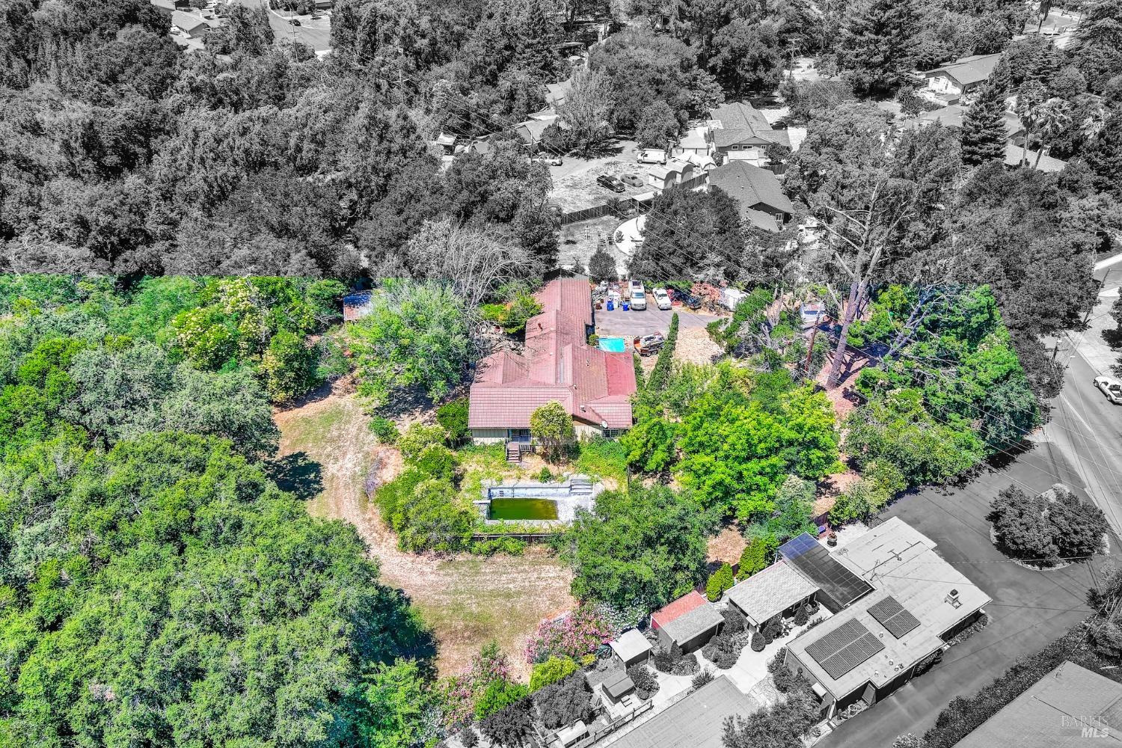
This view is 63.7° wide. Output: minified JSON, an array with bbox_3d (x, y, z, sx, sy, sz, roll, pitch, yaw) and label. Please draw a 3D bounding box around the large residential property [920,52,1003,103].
[{"bbox_3d":[89.600,-66.200,197.130,20.500,4.600,10.300,-24,44,-28],"label":"large residential property"}]

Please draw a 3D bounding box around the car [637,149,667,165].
[{"bbox_3d":[17.810,-41.894,174.747,5.400,2.250,2.000,5,35,7],"label":"car"}]

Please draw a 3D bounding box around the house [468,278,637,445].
[{"bbox_3d":[-0.592,-2.926,112.705,19.200,5.500,33.500,0,35,0],"label":"house"}]

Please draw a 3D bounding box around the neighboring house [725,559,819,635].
[{"bbox_3d":[18.846,20.584,81.643,7.200,2.700,4.300,-20,40,-26],"label":"neighboring house"}]

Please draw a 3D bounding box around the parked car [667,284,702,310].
[{"bbox_3d":[17.700,-10.780,128.760,1.800,1.450,4.700,-25,44,-28],"label":"parked car"}]

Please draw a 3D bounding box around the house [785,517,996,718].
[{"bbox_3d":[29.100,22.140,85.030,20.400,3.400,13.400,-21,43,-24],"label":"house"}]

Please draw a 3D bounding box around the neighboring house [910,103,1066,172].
[{"bbox_3d":[84.724,-47.319,180.347,26.000,5.000,20.000,23,41,29],"label":"neighboring house"}]

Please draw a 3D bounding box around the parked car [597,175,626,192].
[{"bbox_3d":[9.191,-34.829,165.060,5.400,1.750,1.900,28,44,34],"label":"parked car"}]

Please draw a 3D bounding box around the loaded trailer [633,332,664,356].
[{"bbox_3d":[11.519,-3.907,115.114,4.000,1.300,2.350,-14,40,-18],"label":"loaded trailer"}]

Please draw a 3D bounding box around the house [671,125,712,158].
[{"bbox_3d":[25.919,-45.588,179.225,6.500,3.200,8.500,1,35,2],"label":"house"}]

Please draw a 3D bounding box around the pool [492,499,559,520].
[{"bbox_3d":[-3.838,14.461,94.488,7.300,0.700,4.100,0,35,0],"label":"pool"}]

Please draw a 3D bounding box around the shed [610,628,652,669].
[{"bbox_3d":[6.310,25.260,81.980,3.000,2.250,2.350,-23,43,-26],"label":"shed"}]

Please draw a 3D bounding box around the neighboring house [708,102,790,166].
[{"bbox_3d":[35.000,-46.250,171.350,14.000,4.900,19.500,-1,38,-2],"label":"neighboring house"}]

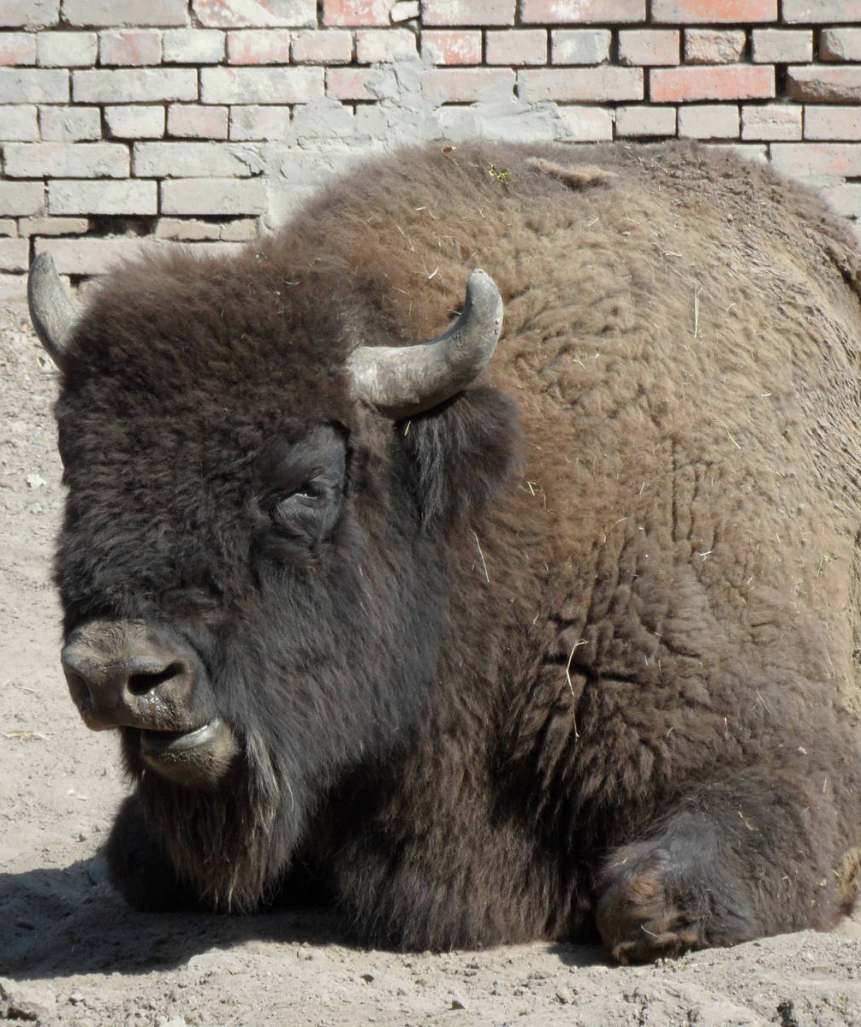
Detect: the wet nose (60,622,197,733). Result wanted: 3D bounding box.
[{"bbox_3d":[-0.364,0.198,14.500,0.150,0.122,0.100,4,15,30],"label":"wet nose"}]

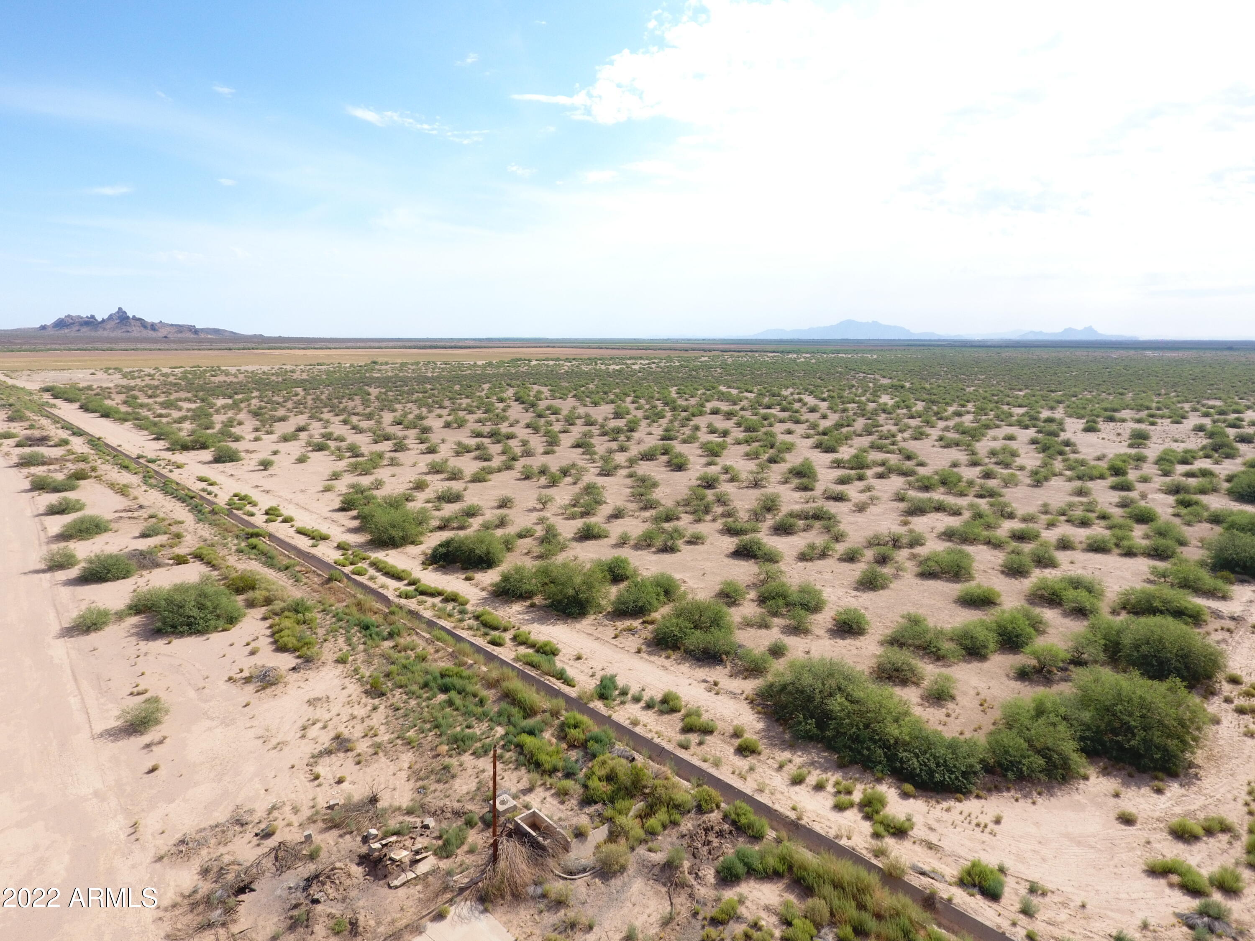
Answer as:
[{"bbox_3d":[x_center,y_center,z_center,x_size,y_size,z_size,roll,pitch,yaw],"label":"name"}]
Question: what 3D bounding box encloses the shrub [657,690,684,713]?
[{"bbox_3d":[1.871,10.071,31.804,1.117,0.846,1.061,1,10,4],"label":"shrub"}]

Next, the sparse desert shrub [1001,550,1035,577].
[{"bbox_3d":[27.020,6.332,50.138,2.033,1.743,1.728,6,12,29],"label":"sparse desert shrub"}]

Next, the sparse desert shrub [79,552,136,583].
[{"bbox_3d":[-40.379,7.399,56.367,3.671,1.932,3.230,-7,13,-36],"label":"sparse desert shrub"}]

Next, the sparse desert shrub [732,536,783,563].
[{"bbox_3d":[11.021,6.572,61.659,4.541,1.937,2.725,7,13,34],"label":"sparse desert shrub"}]

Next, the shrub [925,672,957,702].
[{"bbox_3d":[16.371,11.230,37.884,1.601,1.361,1.409,5,11,25],"label":"shrub"}]

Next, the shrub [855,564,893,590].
[{"bbox_3d":[18.599,7.966,54.801,2.743,1.706,2.414,4,11,19],"label":"shrub"}]

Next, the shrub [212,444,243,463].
[{"bbox_3d":[-60.071,-2.672,108.869,4.003,2.738,3.523,-6,12,-29],"label":"shrub"}]

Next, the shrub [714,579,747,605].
[{"bbox_3d":[7.424,8.551,51.788,2.290,1.577,2.015,2,10,8],"label":"shrub"}]

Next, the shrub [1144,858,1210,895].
[{"bbox_3d":[18.890,13.902,24.945,1.841,0.776,0.829,9,13,39],"label":"shrub"}]

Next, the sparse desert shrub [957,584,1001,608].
[{"bbox_3d":[21.627,7.612,44.628,2.507,1.172,1.880,5,11,27],"label":"sparse desert shrub"}]

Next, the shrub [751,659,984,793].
[{"bbox_3d":[10.511,10.857,32.718,4.789,3.922,10.643,-10,15,-44],"label":"shrub"}]

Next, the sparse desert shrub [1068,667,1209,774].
[{"bbox_3d":[19.805,9.455,28.250,4.544,3.380,3.862,8,13,37],"label":"sparse desert shrub"}]

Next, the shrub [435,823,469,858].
[{"bbox_3d":[-5.614,11.794,23.171,0.756,0.510,1.511,5,11,24],"label":"shrub"}]

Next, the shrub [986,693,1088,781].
[{"bbox_3d":[15.483,9.862,27.455,3.336,2.848,3.002,6,12,31],"label":"shrub"}]

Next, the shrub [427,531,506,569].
[{"bbox_3d":[-11.539,5.572,52.150,5.585,2.402,3.351,-2,11,-13],"label":"shrub"}]

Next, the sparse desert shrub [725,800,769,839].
[{"bbox_3d":[3.942,11.523,24.078,0.912,0.749,1.823,-8,13,-38],"label":"sparse desert shrub"}]

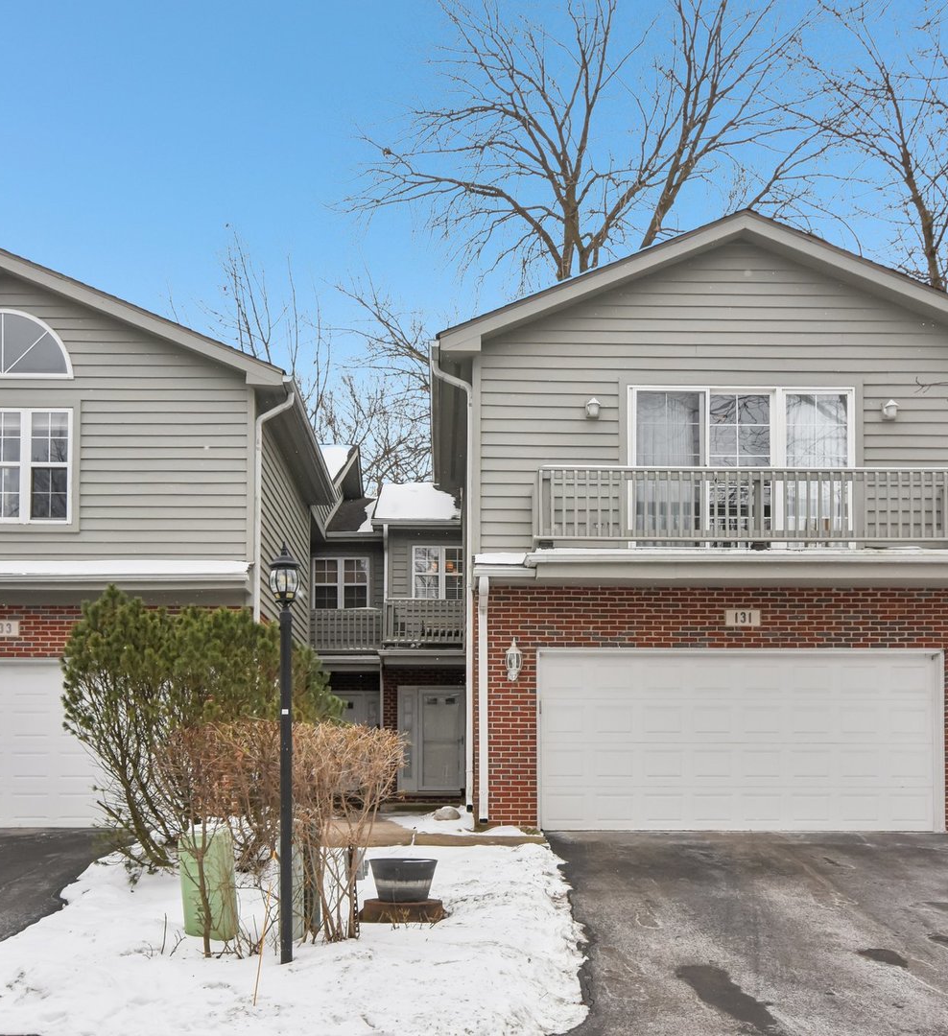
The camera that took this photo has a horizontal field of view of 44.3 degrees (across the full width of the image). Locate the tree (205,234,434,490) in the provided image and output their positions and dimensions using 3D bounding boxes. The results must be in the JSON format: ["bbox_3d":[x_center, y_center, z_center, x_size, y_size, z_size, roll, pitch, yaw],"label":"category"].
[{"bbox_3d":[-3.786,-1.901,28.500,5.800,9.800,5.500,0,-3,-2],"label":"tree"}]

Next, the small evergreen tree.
[{"bbox_3d":[-2.631,2.014,11.200,2.600,2.700,2.400,0,-3,-2],"label":"small evergreen tree"}]

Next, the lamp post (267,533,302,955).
[{"bbox_3d":[-1.292,1.626,8.000,0.225,2.880,0.225,0,-3,-2],"label":"lamp post"}]

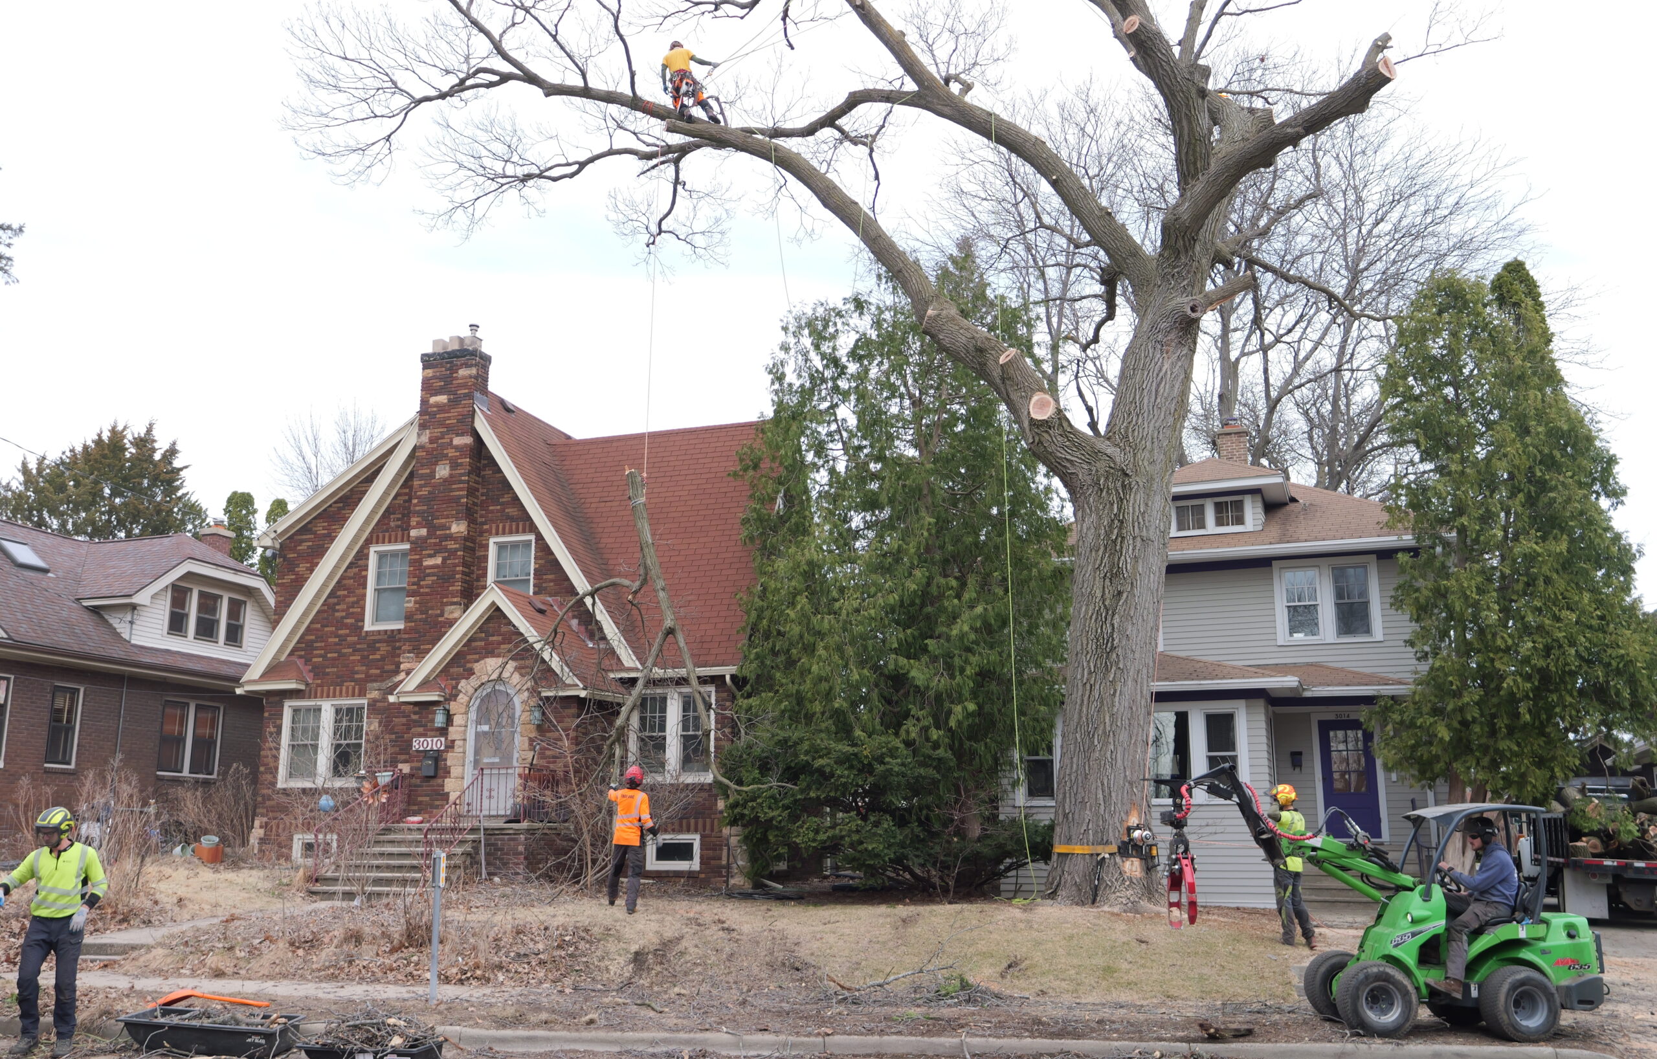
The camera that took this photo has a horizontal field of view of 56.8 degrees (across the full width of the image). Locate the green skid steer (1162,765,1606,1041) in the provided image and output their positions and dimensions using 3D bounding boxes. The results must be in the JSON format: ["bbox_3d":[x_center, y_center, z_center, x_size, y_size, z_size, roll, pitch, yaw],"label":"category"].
[{"bbox_3d":[4.862,3.283,13.696,3.900,2.270,1.350,1,-13,-2],"label":"green skid steer"}]

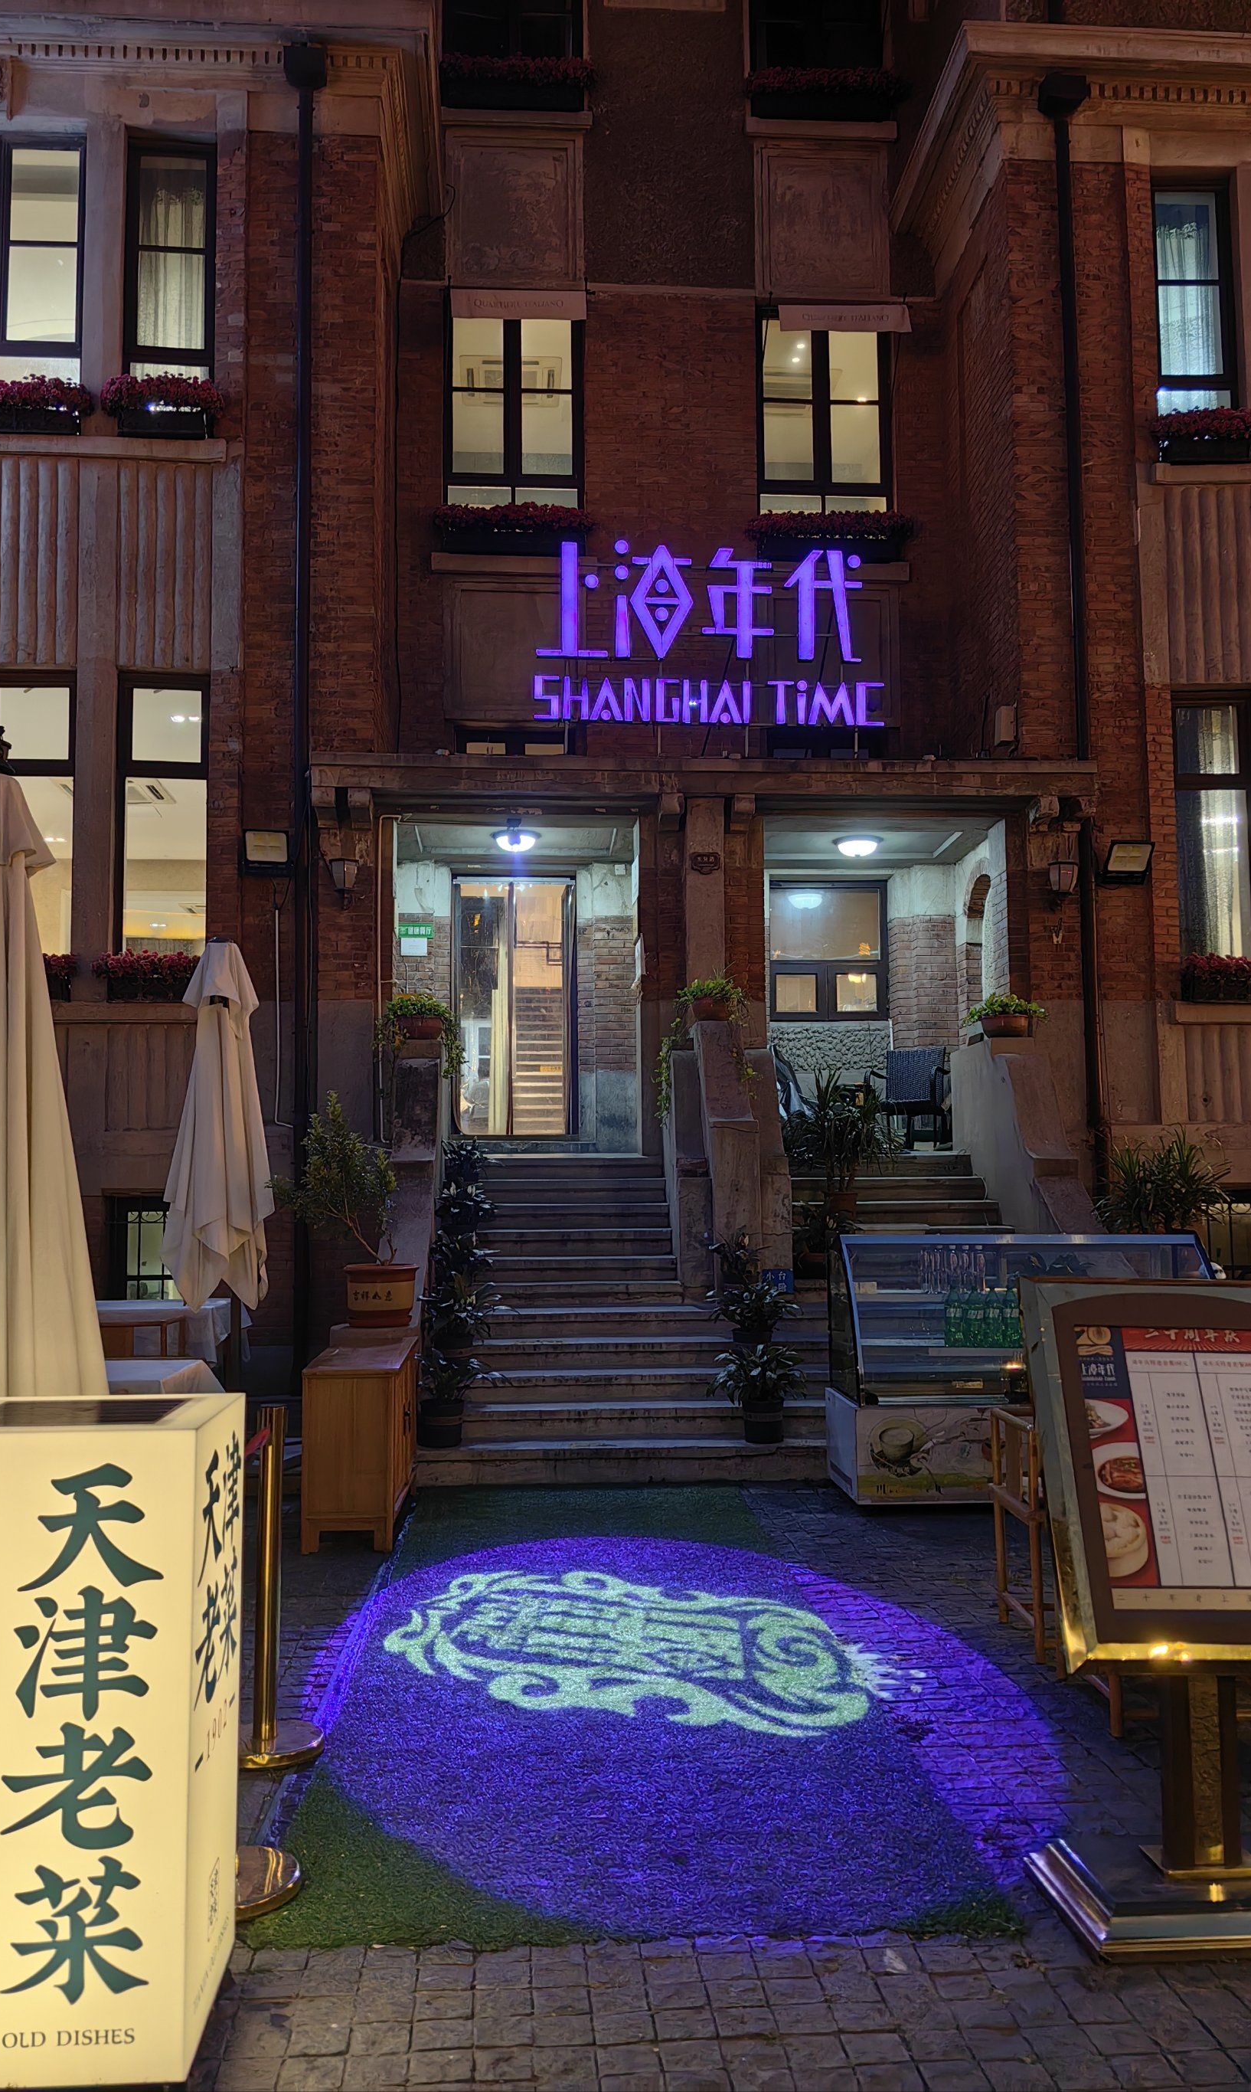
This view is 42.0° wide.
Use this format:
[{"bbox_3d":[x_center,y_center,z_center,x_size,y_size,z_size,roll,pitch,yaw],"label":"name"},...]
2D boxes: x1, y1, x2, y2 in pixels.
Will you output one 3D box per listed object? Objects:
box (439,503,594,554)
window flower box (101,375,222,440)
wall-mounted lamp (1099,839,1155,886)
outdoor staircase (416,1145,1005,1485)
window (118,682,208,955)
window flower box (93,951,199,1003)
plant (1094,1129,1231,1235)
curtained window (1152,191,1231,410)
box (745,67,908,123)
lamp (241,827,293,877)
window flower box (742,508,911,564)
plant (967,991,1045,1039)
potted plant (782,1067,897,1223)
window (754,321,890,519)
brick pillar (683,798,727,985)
[{"bbox_3d":[-0.934,-4.209,13.453,1.275,0.438,0.320,0,-4,-4],"label":"box"},{"bbox_3d":[-3.299,-4.493,11.663,0.821,0.465,0.300,0,-4,-9],"label":"window flower box"},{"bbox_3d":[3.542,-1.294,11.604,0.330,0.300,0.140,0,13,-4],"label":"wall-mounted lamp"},{"bbox_3d":[0.673,1.474,9.763,3.740,1.698,2.840,0,-5,-4],"label":"outdoor staircase"},{"bbox_3d":[-3.178,-1.524,11.216,0.629,2.131,0.140,0,-5,-4],"label":"window"},{"bbox_3d":[-3.171,-0.455,11.080,0.796,0.353,0.280,0,-5,-4],"label":"window flower box"},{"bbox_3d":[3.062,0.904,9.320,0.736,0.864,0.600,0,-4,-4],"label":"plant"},{"bbox_3d":[4.289,-5.571,12.368,0.593,1.866,0.150,-1,-4,1],"label":"curtained window"},{"bbox_3d":[1.688,-7.995,13.884,1.364,0.464,0.320,0,-5,-4],"label":"box"},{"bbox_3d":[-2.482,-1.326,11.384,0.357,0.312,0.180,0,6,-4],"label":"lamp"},{"bbox_3d":[1.678,-4.169,13.478,1.400,0.481,0.320,0,-5,-4],"label":"window flower box"},{"bbox_3d":[2.545,-0.205,10.905,0.523,0.324,0.380,0,-5,-4],"label":"plant"},{"bbox_3d":[1.386,0.644,10.643,0.710,0.998,0.660,0,-5,-4],"label":"potted plant"},{"bbox_3d":[1.676,-5.306,13.874,1.117,1.871,0.150,0,-4,-4],"label":"window"},{"bbox_3d":[0.545,-0.967,11.537,0.293,1.521,0.300,0,-5,-4],"label":"brick pillar"}]

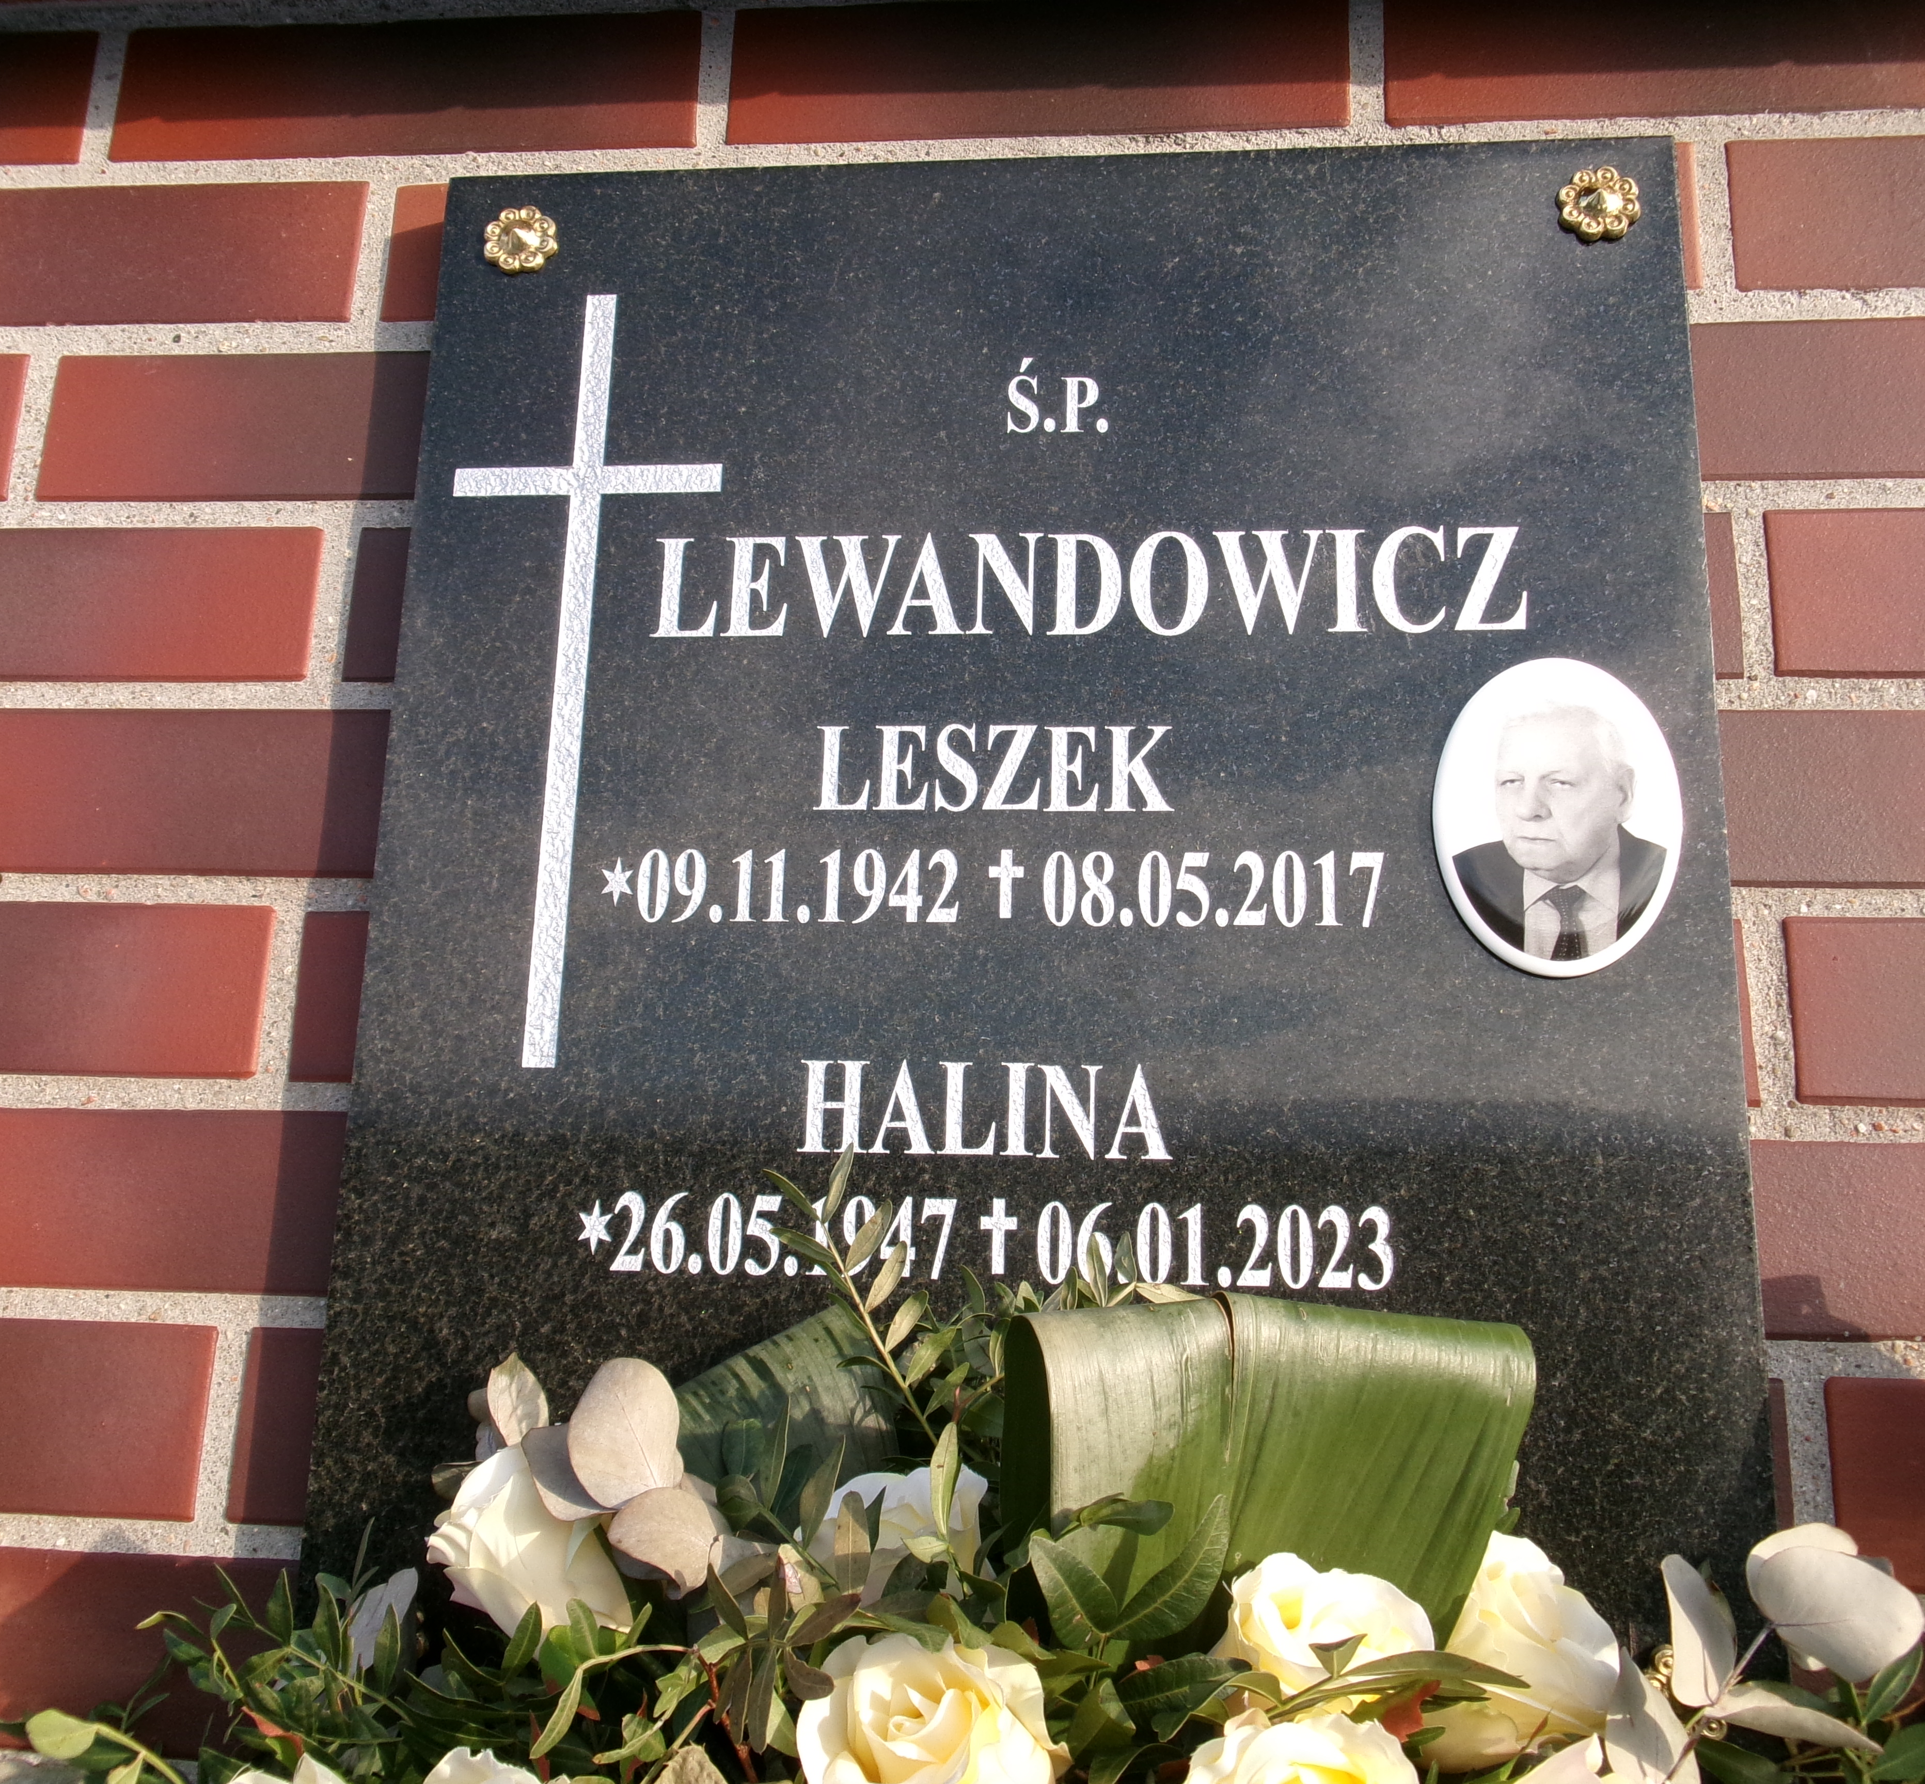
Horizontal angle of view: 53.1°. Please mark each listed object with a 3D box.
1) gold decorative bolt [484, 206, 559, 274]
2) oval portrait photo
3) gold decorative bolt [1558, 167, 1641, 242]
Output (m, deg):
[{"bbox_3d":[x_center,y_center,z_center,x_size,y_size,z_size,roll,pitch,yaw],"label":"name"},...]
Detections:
[{"bbox_3d":[-0.172,-0.254,0.746,0.028,0.028,0.011,1,-15,6],"label":"gold decorative bolt"},{"bbox_3d":[0.202,-0.026,0.651,0.082,0.113,0.008,1,-15,6],"label":"oval portrait photo"},{"bbox_3d":[0.234,-0.254,0.707,0.028,0.028,0.011,1,-15,6],"label":"gold decorative bolt"}]

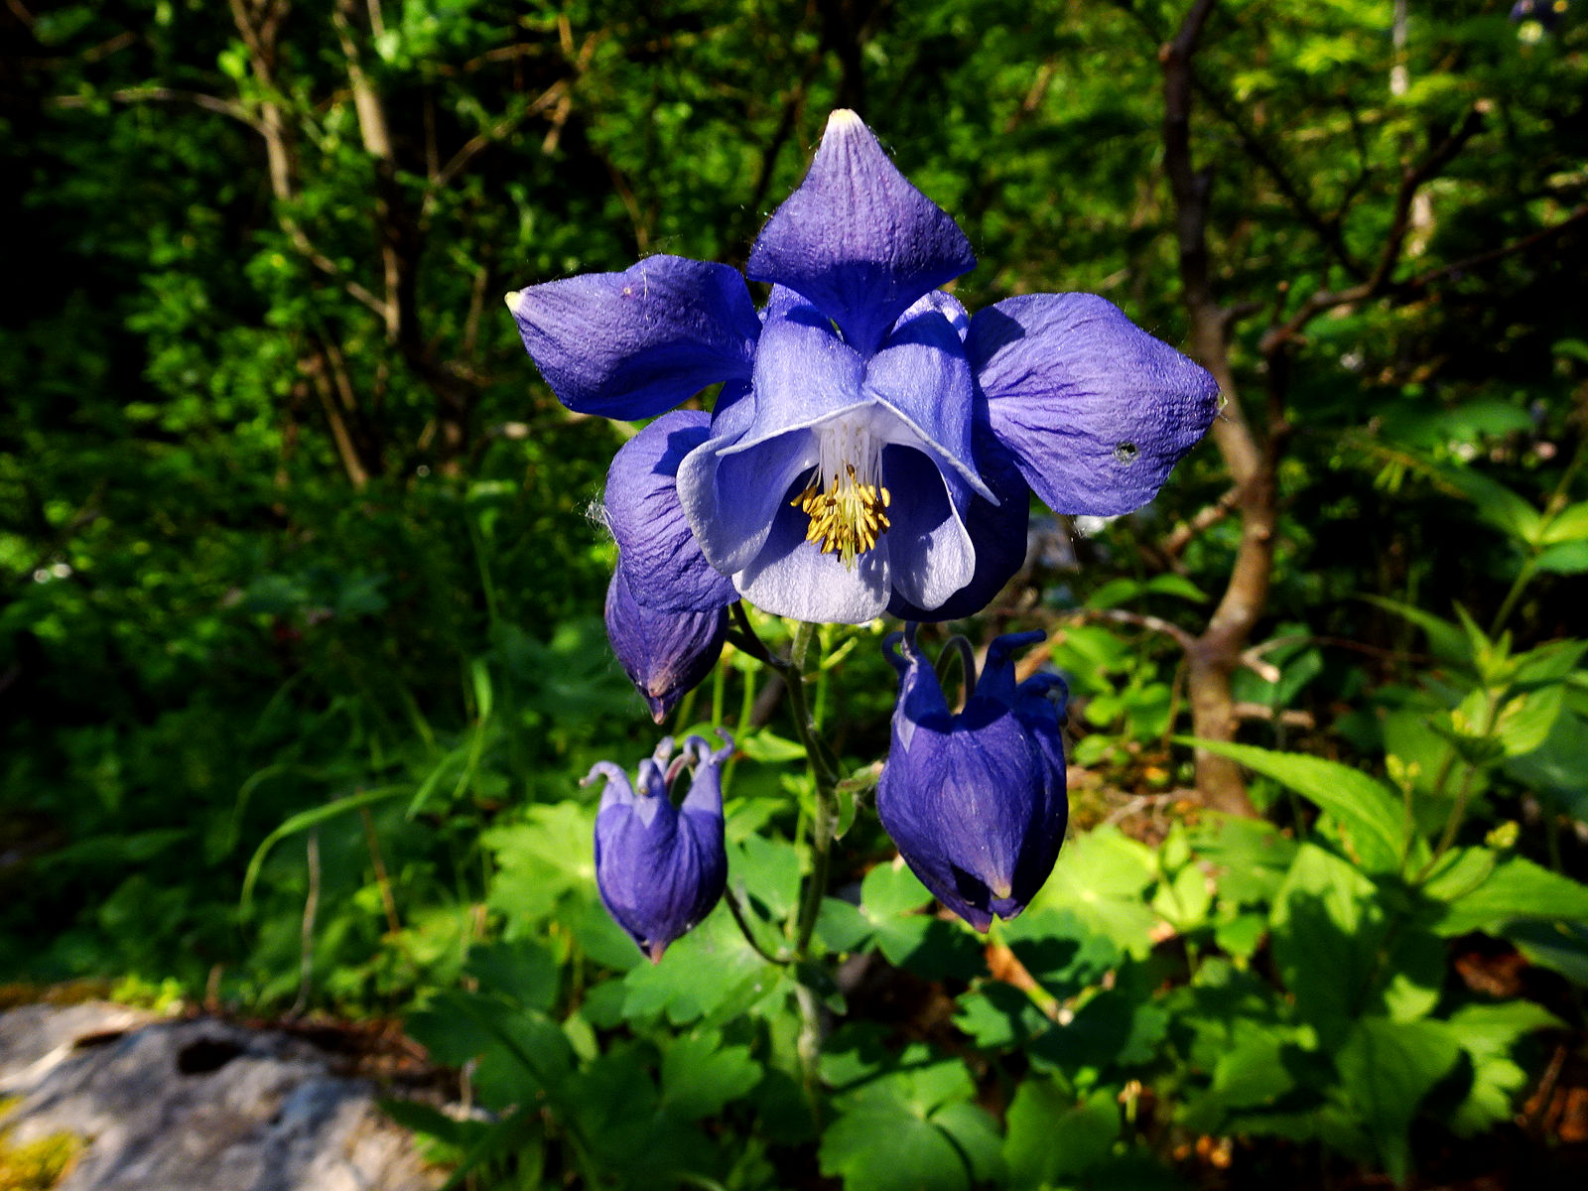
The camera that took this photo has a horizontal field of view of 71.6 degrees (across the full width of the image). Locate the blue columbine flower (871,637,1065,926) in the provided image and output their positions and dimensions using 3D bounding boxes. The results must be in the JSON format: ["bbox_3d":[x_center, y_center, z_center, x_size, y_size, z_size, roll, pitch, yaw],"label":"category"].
[{"bbox_3d":[0.032,0.034,0.200,0.033,0.051,0.033,0,13,0],"label":"blue columbine flower"}]

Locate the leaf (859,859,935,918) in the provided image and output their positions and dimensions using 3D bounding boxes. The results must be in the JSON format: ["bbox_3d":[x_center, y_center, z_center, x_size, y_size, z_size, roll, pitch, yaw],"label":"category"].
[{"bbox_3d":[0.035,0.096,0.360,0.026,0.007,0.025,4,42,5],"label":"leaf"}]

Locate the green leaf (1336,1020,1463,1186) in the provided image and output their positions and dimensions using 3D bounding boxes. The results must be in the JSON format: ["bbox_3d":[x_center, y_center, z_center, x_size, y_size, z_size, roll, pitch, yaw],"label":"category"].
[{"bbox_3d":[0.242,0.202,0.440,0.050,0.060,0.035,0,13,0],"label":"green leaf"}]

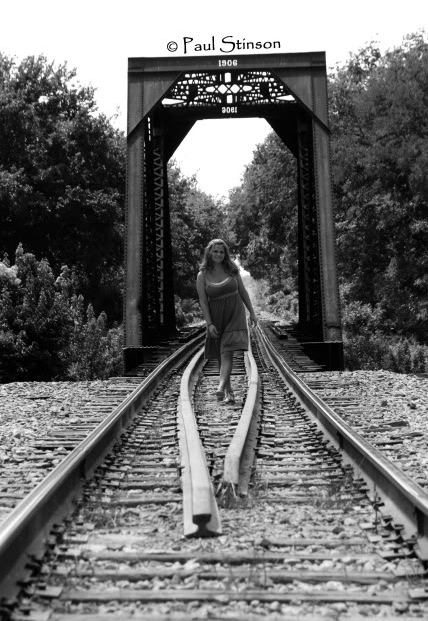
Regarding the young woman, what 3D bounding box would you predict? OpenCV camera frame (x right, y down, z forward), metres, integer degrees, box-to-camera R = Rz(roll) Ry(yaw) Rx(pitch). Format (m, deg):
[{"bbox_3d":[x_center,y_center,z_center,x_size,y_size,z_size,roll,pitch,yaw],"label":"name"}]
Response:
[{"bbox_3d":[0.122,0.097,22.000,0.560,1.620,0.420,-1,0,7],"label":"young woman"}]

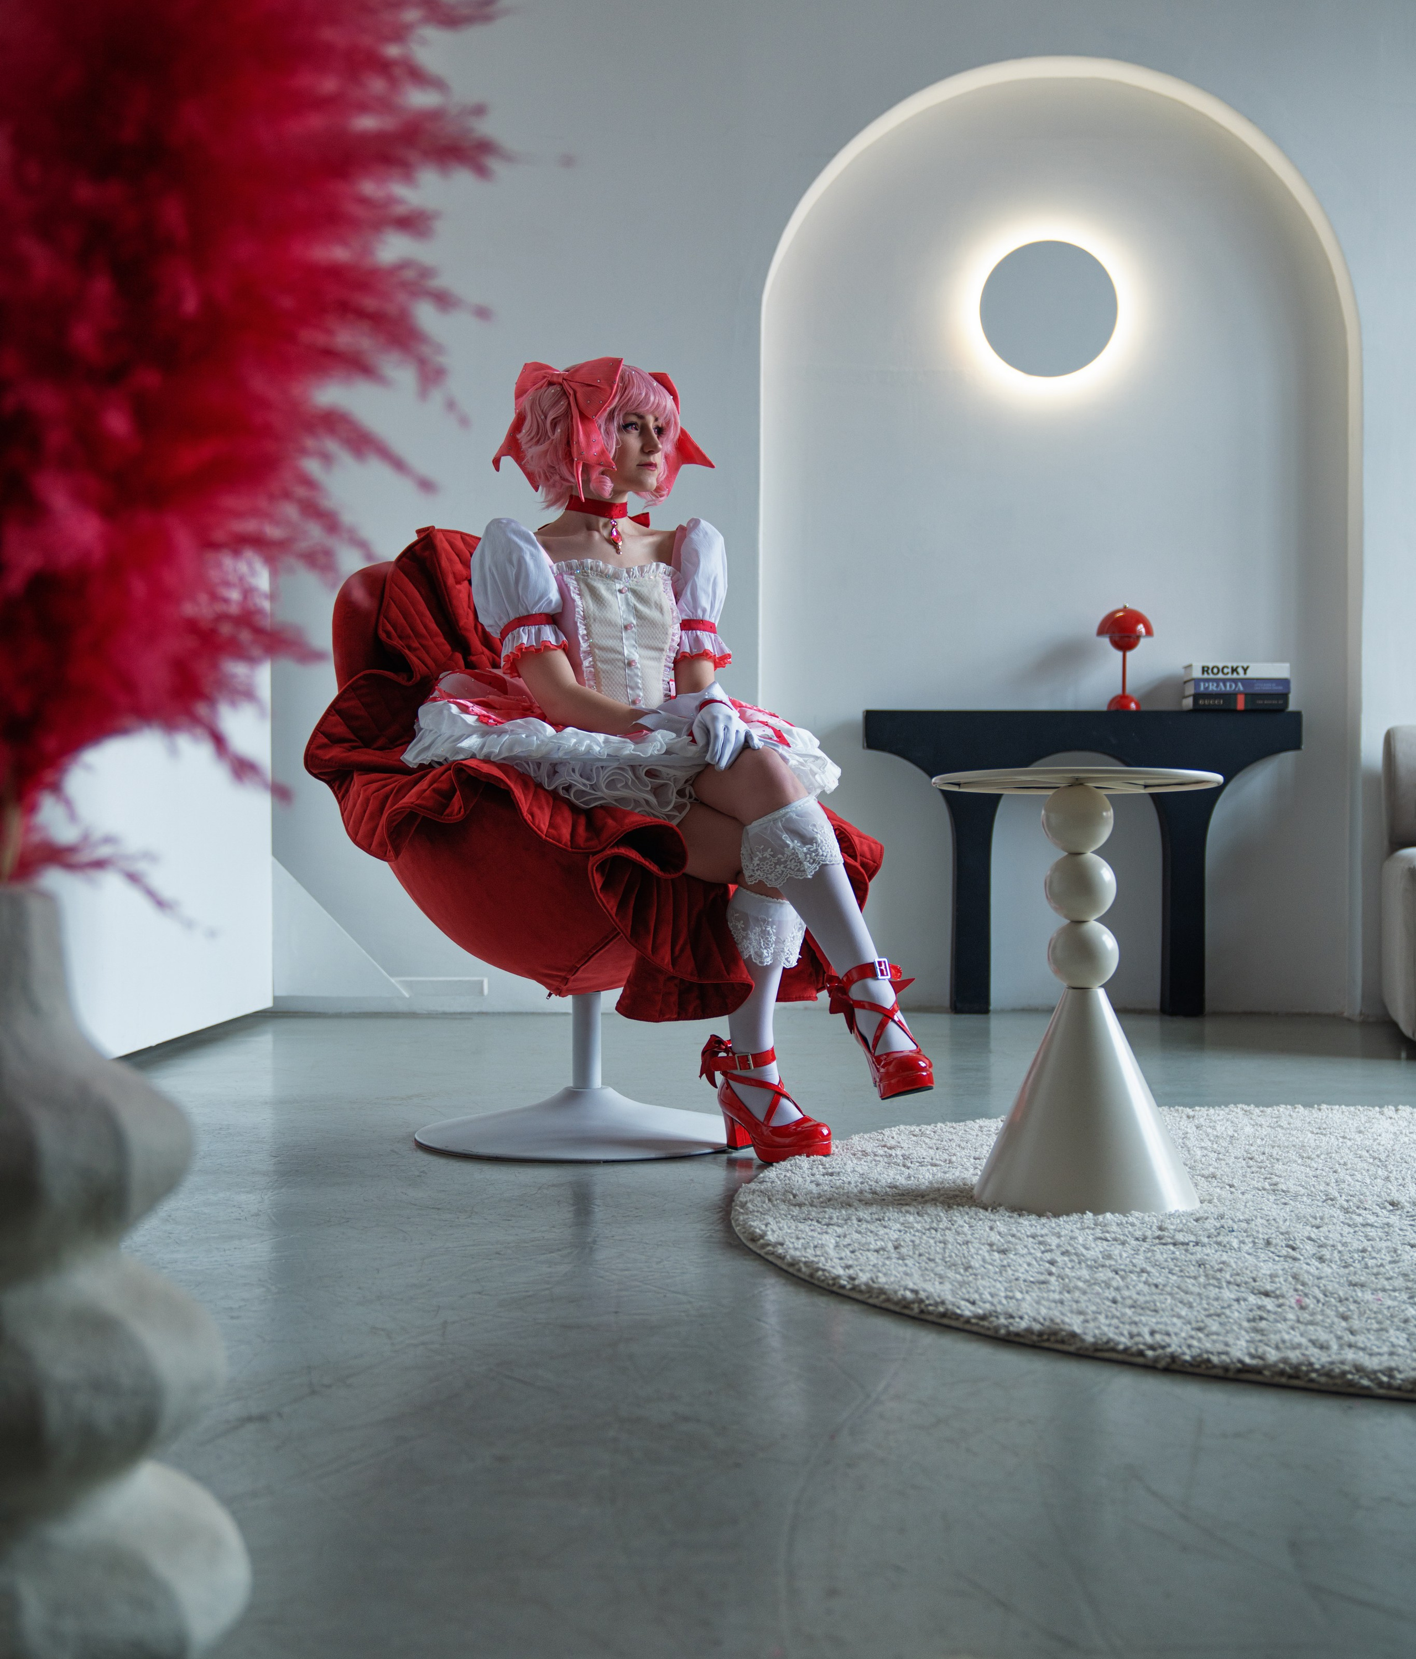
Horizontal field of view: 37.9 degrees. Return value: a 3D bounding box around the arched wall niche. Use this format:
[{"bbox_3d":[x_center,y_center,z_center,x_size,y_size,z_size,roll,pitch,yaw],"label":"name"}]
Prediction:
[{"bbox_3d":[1.021,-0.844,6.036,1.735,2.760,0.180,0,0,1],"label":"arched wall niche"}]

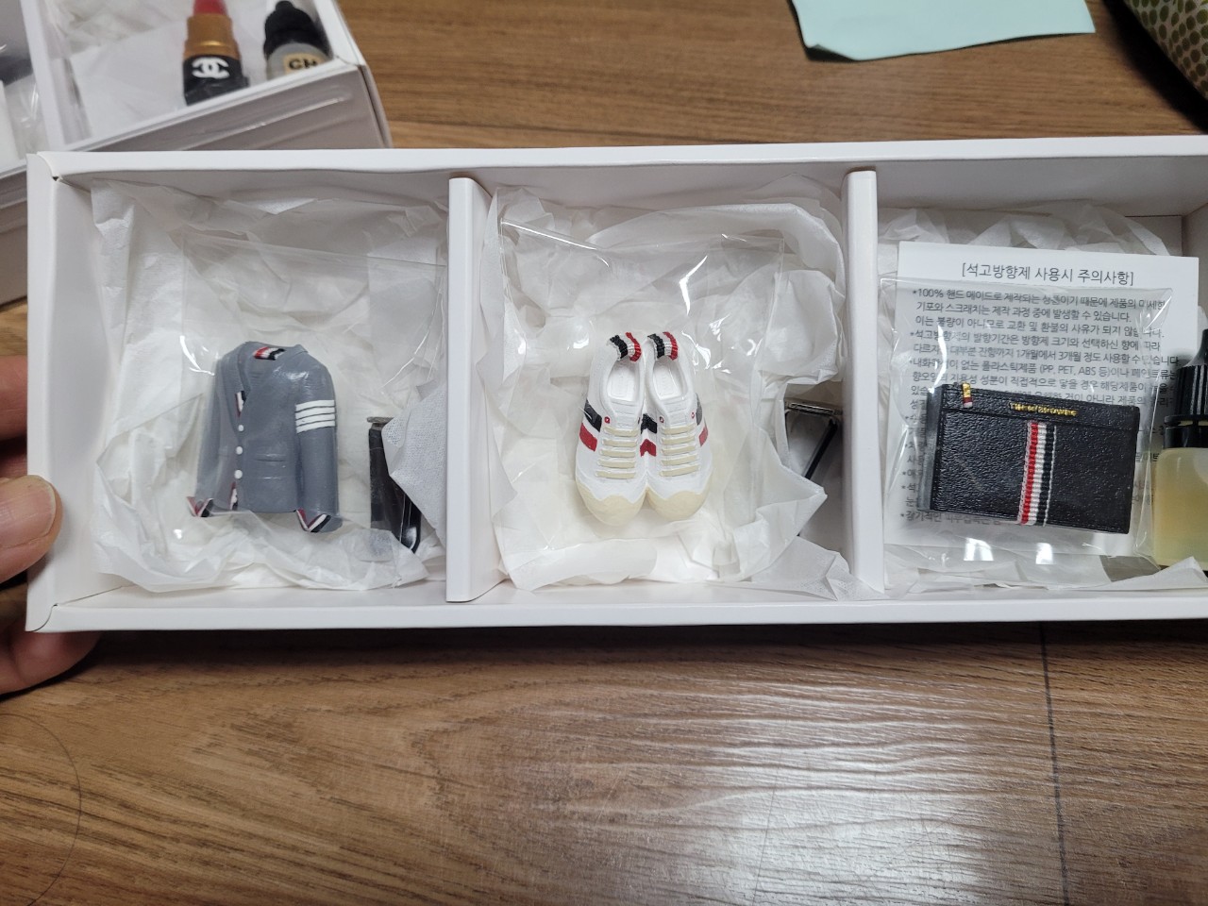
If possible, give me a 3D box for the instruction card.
[{"bbox_3d":[0.114,-0.013,0.236,0.080,0.002,0.080,2,87,2],"label":"instruction card"}]

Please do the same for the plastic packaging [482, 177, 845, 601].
[{"bbox_3d":[0.015,-0.017,0.231,0.084,0.034,0.094,1,88,2],"label":"plastic packaging"}]

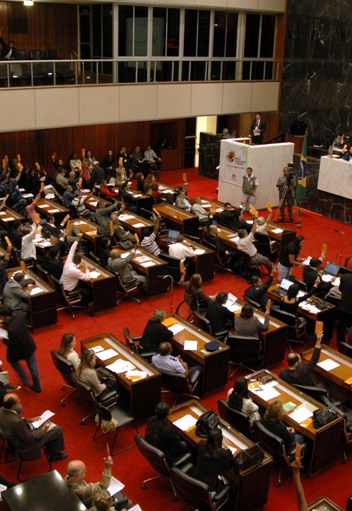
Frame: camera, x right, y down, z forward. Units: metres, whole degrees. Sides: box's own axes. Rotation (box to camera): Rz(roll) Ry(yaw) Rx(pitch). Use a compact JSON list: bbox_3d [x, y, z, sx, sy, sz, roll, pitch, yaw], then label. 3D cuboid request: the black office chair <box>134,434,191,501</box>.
[{"bbox_3d":[-0.157,2.755,7.672,0.630,0.920,0.600,-18,29,-40],"label":"black office chair"}]

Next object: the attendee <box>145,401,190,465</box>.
[{"bbox_3d":[-0.098,2.532,7.790,0.780,1.250,0.520,-17,29,-39],"label":"attendee"}]

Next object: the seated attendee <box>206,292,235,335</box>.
[{"bbox_3d":[0.902,1.320,11.301,0.800,1.220,0.550,-16,27,-37],"label":"seated attendee"}]

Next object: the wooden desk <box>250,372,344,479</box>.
[{"bbox_3d":[1.666,2.439,8.565,0.570,0.725,1.550,-13,25,-32],"label":"wooden desk"}]

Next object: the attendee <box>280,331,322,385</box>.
[{"bbox_3d":[1.976,2.020,9.261,0.620,1.450,0.820,12,24,26],"label":"attendee"}]

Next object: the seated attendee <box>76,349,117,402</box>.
[{"bbox_3d":[-1.081,1.949,9.032,0.820,1.220,0.480,-13,25,-32],"label":"seated attendee"}]

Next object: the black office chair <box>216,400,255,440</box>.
[{"bbox_3d":[1.046,2.489,8.473,0.640,0.840,0.600,-17,27,-40],"label":"black office chair"}]

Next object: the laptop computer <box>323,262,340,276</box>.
[{"bbox_3d":[3.464,0.320,13.162,0.300,0.250,0.360,-11,24,-30],"label":"laptop computer"}]

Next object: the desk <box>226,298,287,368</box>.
[{"bbox_3d":[1.382,1.478,11.342,0.563,0.735,1.578,-13,25,-33],"label":"desk"}]

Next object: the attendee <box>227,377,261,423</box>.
[{"bbox_3d":[1.076,2.316,8.730,0.780,1.240,0.530,-14,26,-34],"label":"attendee"}]

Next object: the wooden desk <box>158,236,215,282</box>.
[{"bbox_3d":[0.261,0.043,15.162,0.560,0.764,1.596,-15,27,-36],"label":"wooden desk"}]

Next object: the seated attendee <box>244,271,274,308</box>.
[{"bbox_3d":[1.792,0.955,12.144,0.800,1.330,0.600,-11,25,-30],"label":"seated attendee"}]

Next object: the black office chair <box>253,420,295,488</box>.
[{"bbox_3d":[1.415,2.733,8.070,0.640,0.960,0.610,-14,26,-34],"label":"black office chair"}]

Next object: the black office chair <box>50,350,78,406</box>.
[{"bbox_3d":[-1.670,2.017,9.707,0.640,0.960,0.610,-14,26,-34],"label":"black office chair"}]

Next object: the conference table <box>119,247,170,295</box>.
[{"bbox_3d":[-0.865,0.343,13.832,0.570,0.760,1.530,-14,27,-35],"label":"conference table"}]

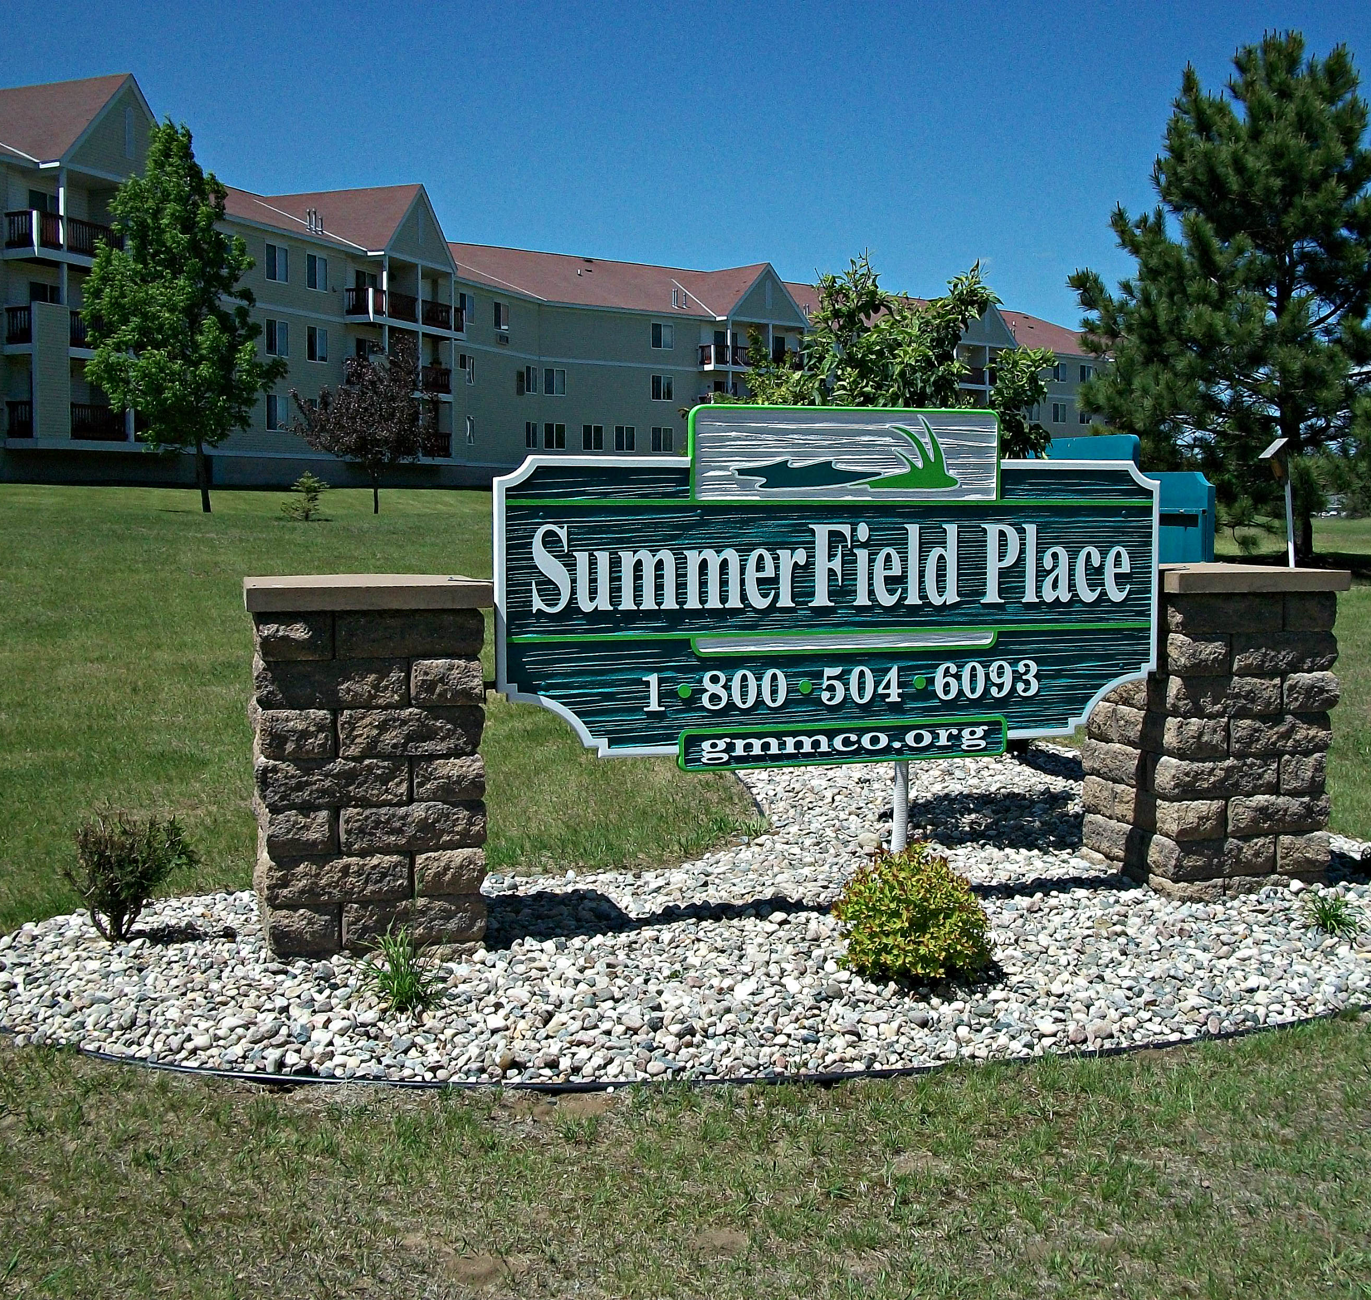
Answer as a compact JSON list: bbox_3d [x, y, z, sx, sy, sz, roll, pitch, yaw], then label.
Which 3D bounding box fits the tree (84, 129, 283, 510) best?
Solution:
[{"bbox_3d":[-10.478,-6.937,33.443,4.300,8.104,4.300,-1,5,-17],"label":"tree"}]

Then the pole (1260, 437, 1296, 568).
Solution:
[{"bbox_3d":[3.726,-0.459,9.998,0.200,1.729,0.150,-5,6,-22],"label":"pole"}]

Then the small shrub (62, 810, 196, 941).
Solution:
[{"bbox_3d":[-1.781,0.727,5.174,0.420,0.423,0.400,-2,6,-19],"label":"small shrub"}]

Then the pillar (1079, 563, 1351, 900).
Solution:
[{"bbox_3d":[1.986,0.273,6.222,0.748,1.175,0.757,-2,5,-18],"label":"pillar"}]

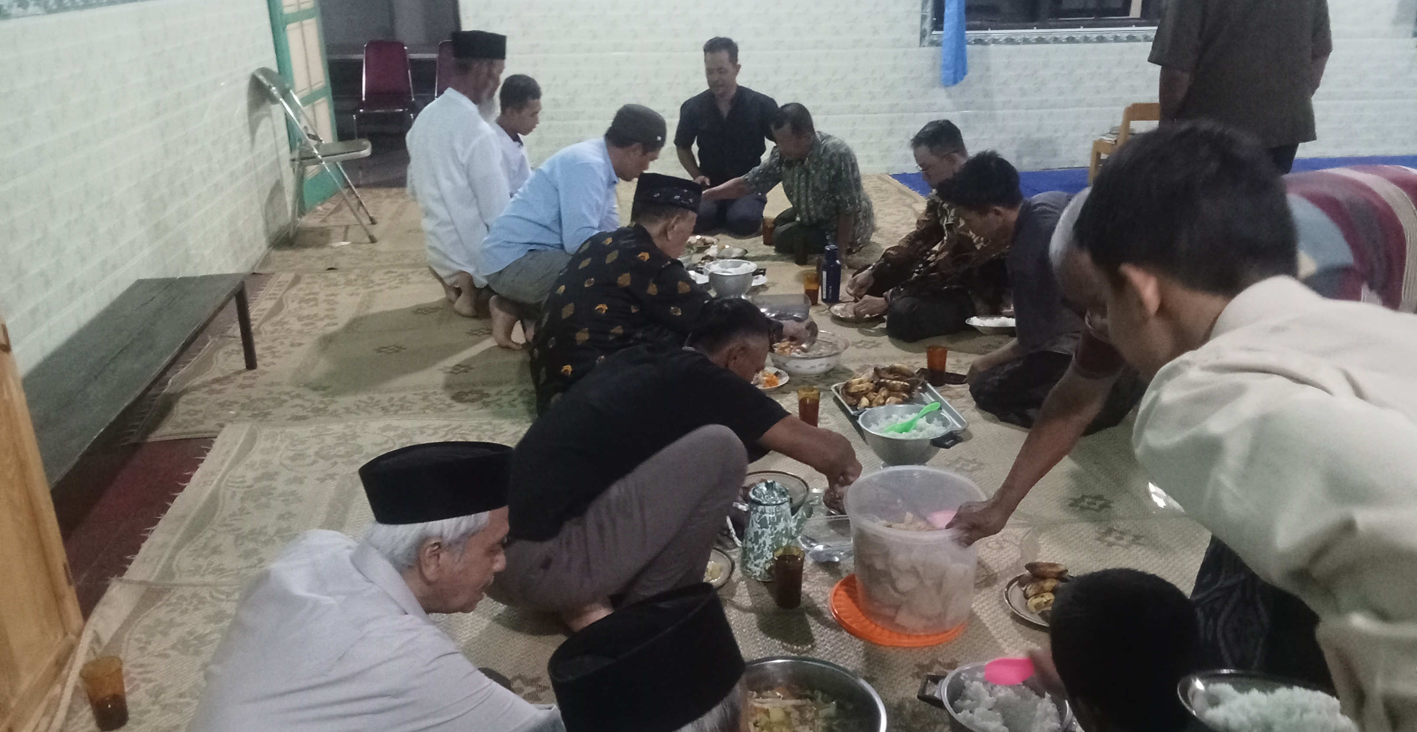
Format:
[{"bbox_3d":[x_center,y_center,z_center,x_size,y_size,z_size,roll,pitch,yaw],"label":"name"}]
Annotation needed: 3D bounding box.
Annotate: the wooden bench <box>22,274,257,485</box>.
[{"bbox_3d":[-1.643,0.144,3.035,0.370,0.335,1.640,-3,21,-7],"label":"wooden bench"}]

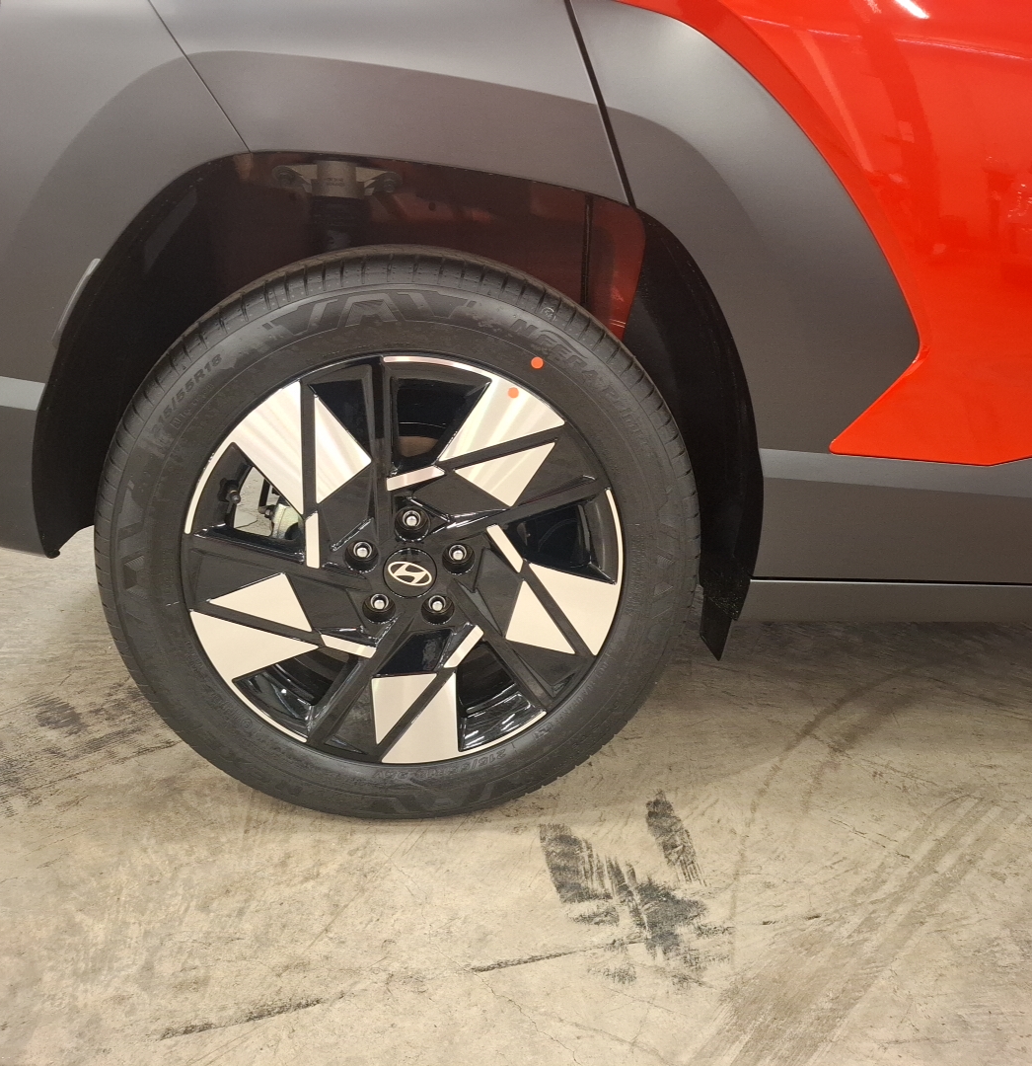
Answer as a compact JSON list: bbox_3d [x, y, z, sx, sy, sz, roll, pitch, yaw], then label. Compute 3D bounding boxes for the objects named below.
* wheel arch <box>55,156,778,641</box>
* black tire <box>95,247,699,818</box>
[{"bbox_3d":[-0.114,-0.129,1.086,0.790,0.550,0.250,0,20,-7],"label":"wheel arch"},{"bbox_3d":[-0.129,0.010,1.145,0.690,0.686,0.222,0,20,-7],"label":"black tire"}]

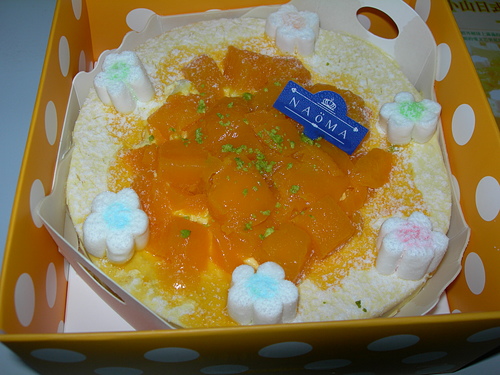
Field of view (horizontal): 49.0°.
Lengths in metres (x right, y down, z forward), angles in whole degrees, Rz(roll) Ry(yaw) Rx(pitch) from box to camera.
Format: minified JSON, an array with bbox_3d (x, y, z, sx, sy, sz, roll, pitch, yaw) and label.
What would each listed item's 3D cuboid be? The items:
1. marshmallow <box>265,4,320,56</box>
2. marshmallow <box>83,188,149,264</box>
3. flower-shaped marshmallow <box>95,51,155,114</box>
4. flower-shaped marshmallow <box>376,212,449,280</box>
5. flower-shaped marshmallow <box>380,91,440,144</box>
[{"bbox_3d":[0.024,-0.091,0.318,0.029,0.013,0.029,8,56,0],"label":"marshmallow"},{"bbox_3d":[-0.059,0.017,0.246,0.029,0.016,0.029,20,61,0],"label":"marshmallow"},{"bbox_3d":[-0.068,-0.056,0.293,0.028,0.016,0.029,-22,59,0],"label":"flower-shaped marshmallow"},{"bbox_3d":[0.071,0.027,0.242,0.028,0.015,0.028,-2,44,0],"label":"flower-shaped marshmallow"},{"bbox_3d":[0.083,-0.035,0.285,0.029,0.013,0.029,-9,44,0],"label":"flower-shaped marshmallow"}]

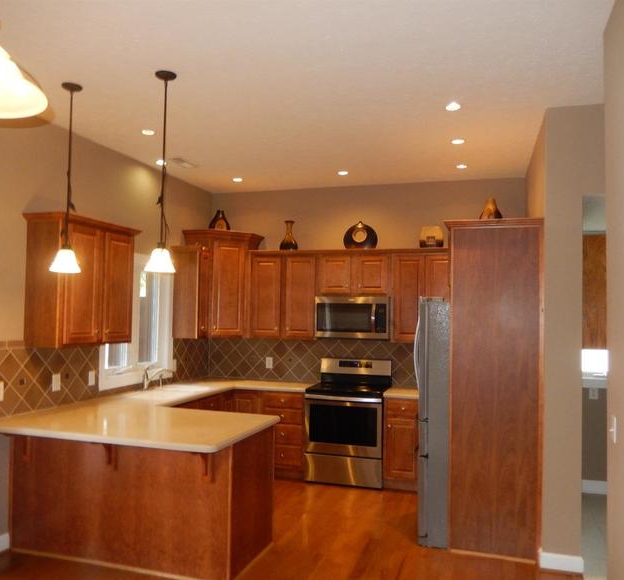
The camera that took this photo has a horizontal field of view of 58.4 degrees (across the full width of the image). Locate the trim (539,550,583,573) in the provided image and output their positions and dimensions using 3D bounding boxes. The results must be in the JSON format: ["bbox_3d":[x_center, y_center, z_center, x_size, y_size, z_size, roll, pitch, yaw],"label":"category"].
[{"bbox_3d":[1.646,1.793,3.682,0.268,0.110,0.018,1,-2,17],"label":"trim"}]

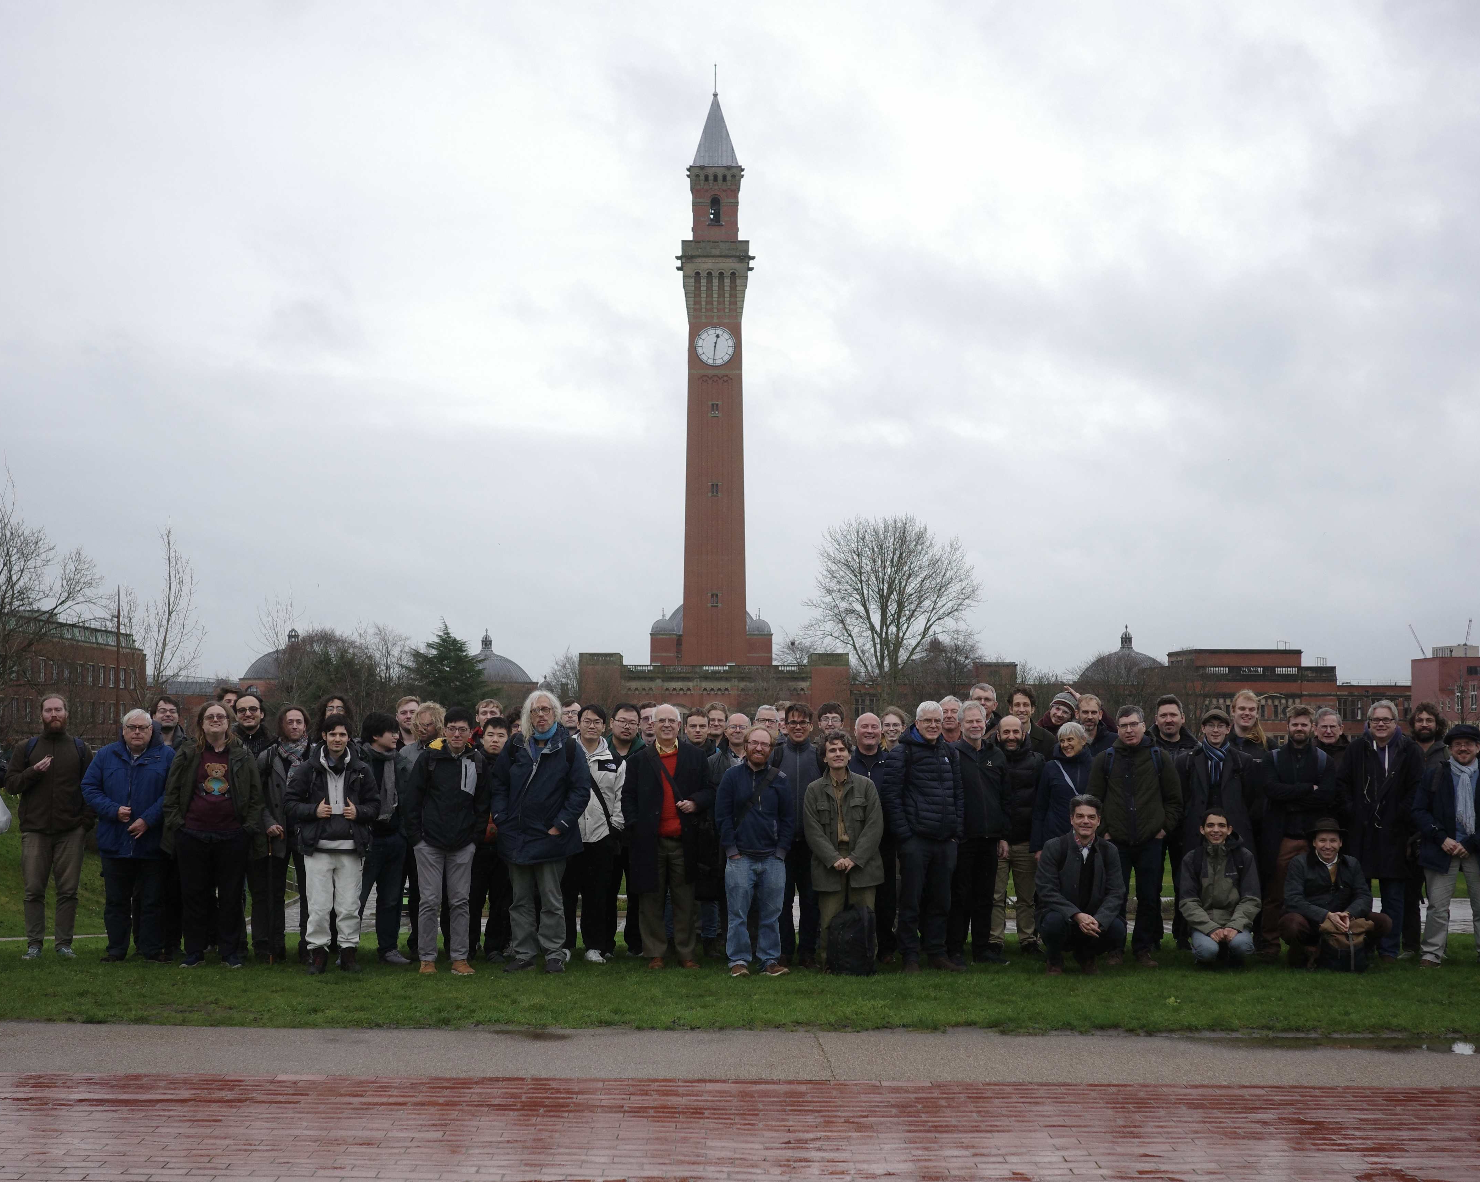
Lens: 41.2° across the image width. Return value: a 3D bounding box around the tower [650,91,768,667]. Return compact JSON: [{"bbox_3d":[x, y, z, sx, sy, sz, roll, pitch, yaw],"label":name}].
[{"bbox_3d":[-3.286,-21.599,267.000,10.600,99.000,10.600,0,-3,-1],"label":"tower"}]

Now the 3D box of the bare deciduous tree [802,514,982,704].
[{"bbox_3d":[11.655,4.748,150.000,13.200,21.000,13.000,0,-3,-1],"label":"bare deciduous tree"}]

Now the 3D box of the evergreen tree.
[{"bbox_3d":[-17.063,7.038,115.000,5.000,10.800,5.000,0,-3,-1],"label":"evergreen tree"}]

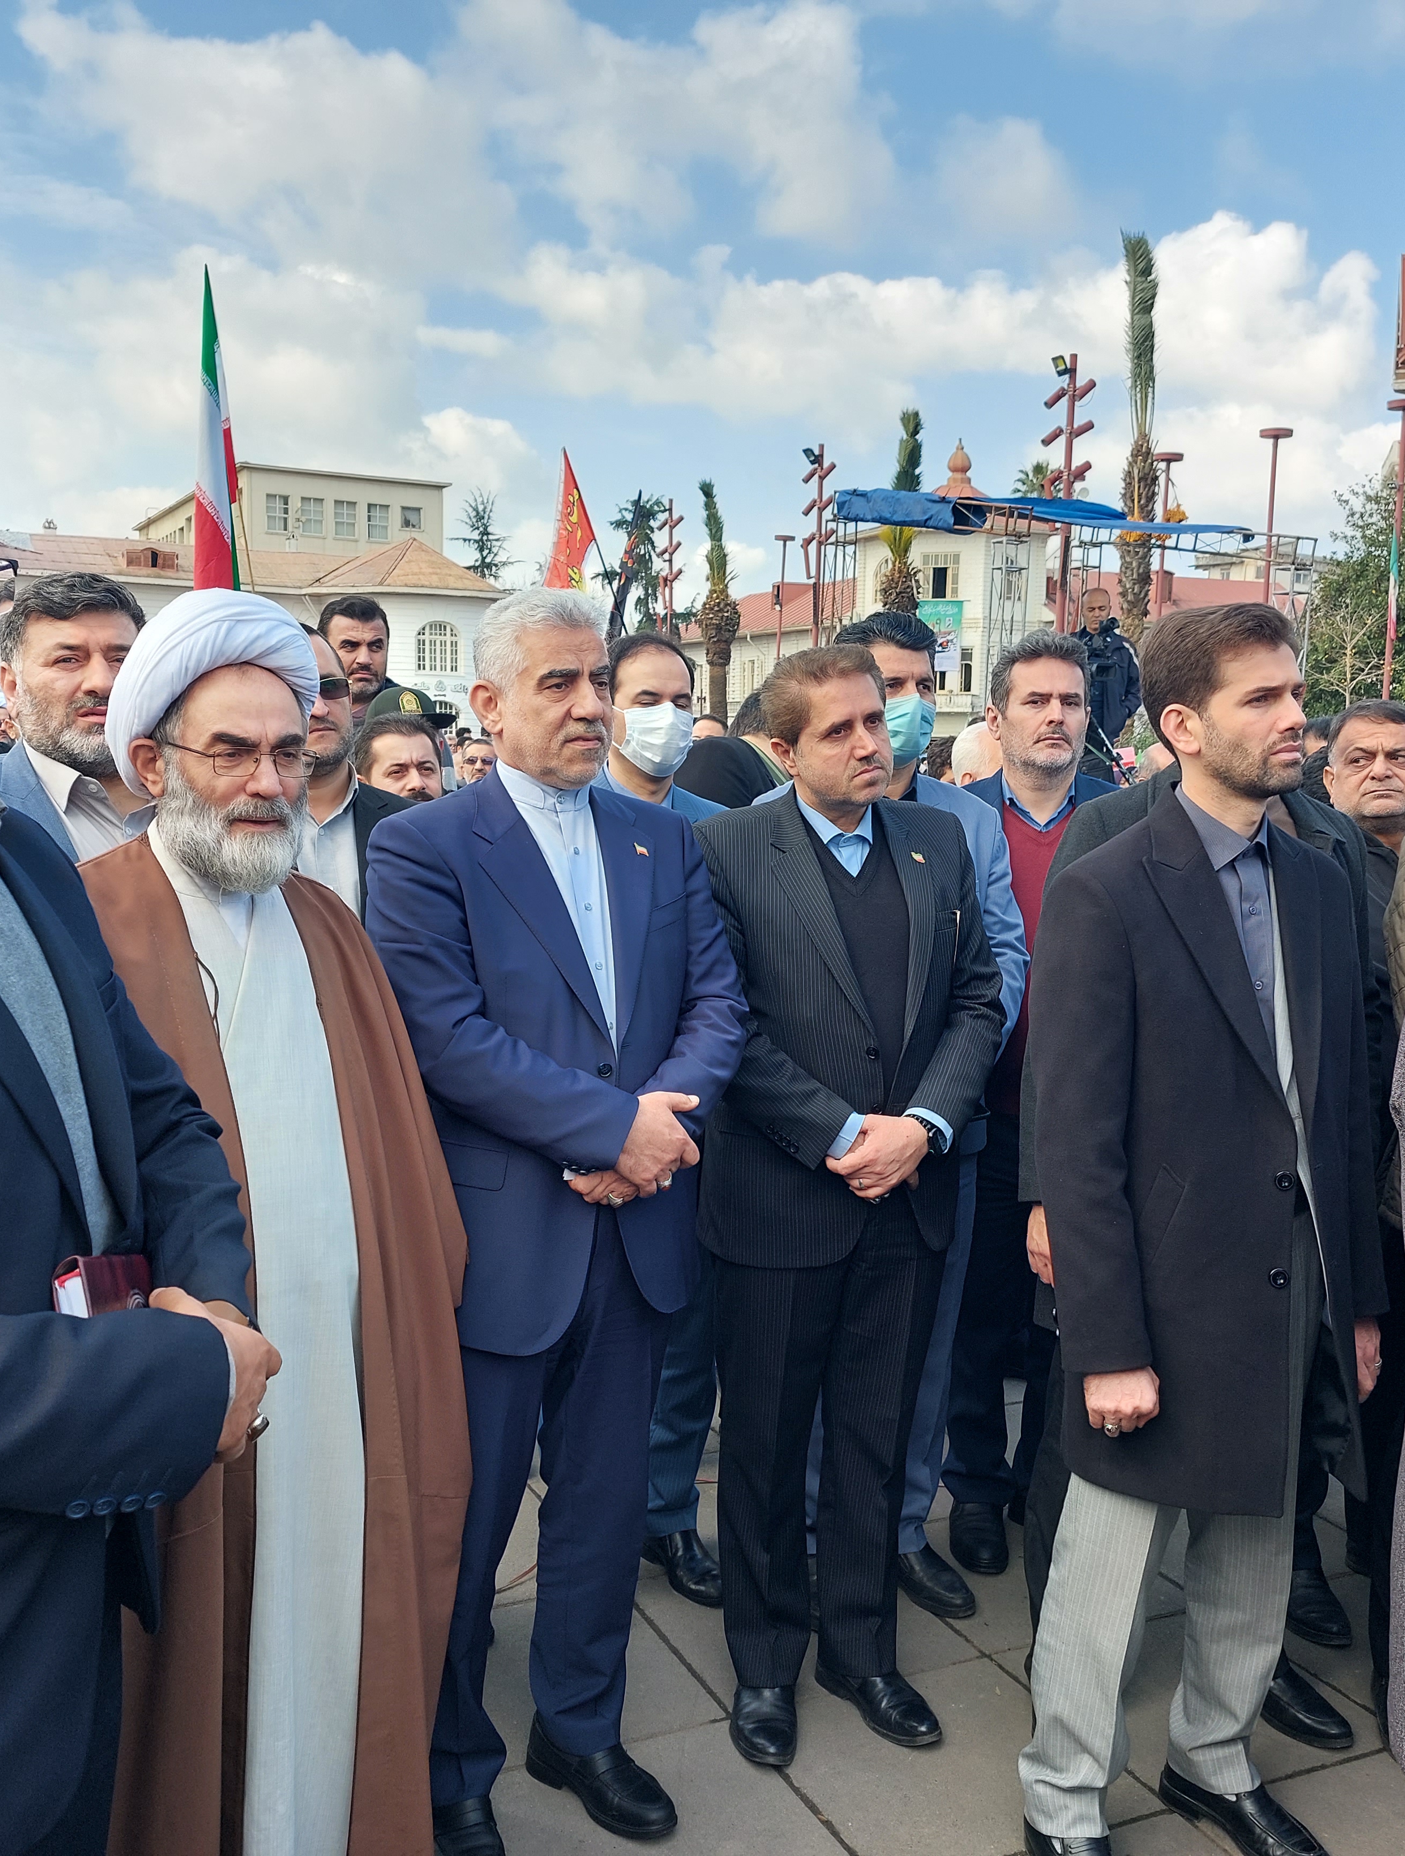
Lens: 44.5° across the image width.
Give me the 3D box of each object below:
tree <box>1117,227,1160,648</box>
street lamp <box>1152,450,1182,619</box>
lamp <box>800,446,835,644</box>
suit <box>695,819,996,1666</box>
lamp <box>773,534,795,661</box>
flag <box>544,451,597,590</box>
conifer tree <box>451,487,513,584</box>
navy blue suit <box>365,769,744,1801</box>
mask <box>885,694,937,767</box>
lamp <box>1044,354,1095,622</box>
[{"bbox_3d":[6.804,-6.116,27.329,0.680,9.600,0.680,-1,7,-21],"label":"tree"},{"bbox_3d":[7.512,-4.597,28.352,0.490,6.400,0.490,-1,7,-21],"label":"street lamp"},{"bbox_3d":[2.641,-7.114,40.613,0.850,8.400,0.420,-1,7,-20],"label":"lamp"},{"bbox_3d":[0.226,0.519,2.696,0.510,1.470,0.350,-1,9,-16],"label":"suit"},{"bbox_3d":[1.860,-6.181,41.077,0.490,6.400,0.490,-1,7,-21],"label":"lamp"},{"bbox_3d":[-0.772,-2.304,10.000,0.380,0.950,0.200,0,8,-6],"label":"flag"},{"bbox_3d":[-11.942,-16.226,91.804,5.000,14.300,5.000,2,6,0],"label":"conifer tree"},{"bbox_3d":[-0.201,0.533,2.401,0.550,1.480,0.340,-3,8,-34],"label":"navy blue suit"},{"bbox_3d":[0.345,-0.335,2.930,0.150,0.130,0.095,-2,7,-26],"label":"mask"},{"bbox_3d":[7.486,-7.610,35.657,1.100,8.290,0.700,3,9,15],"label":"lamp"}]

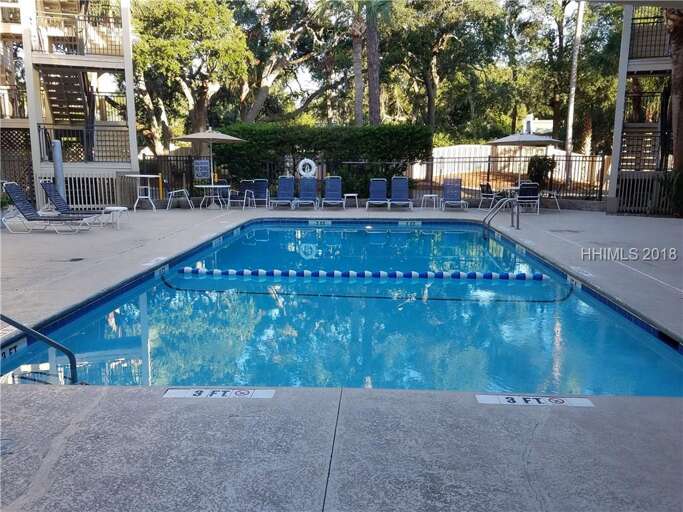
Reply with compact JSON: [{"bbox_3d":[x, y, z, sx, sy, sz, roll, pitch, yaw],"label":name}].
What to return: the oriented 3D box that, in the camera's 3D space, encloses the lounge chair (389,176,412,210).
[{"bbox_3d":[1.882,-1.995,16.317,0.730,1.000,1.350,1,11,4],"label":"lounge chair"}]

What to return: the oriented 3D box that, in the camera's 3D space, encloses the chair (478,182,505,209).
[{"bbox_3d":[4.636,-1.881,15.800,0.640,0.840,0.600,-4,12,-20],"label":"chair"}]

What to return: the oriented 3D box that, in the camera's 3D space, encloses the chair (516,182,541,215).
[{"bbox_3d":[5.240,-1.618,14.350,0.600,0.870,0.640,1,11,8],"label":"chair"}]

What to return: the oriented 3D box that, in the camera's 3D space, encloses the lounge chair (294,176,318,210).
[{"bbox_3d":[-1.077,-1.990,16.250,0.690,0.960,1.450,0,11,2],"label":"lounge chair"}]

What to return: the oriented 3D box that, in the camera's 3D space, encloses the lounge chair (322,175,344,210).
[{"bbox_3d":[-0.253,-1.995,16.250,0.690,0.960,1.450,0,11,0],"label":"lounge chair"}]

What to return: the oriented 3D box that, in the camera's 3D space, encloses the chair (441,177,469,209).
[{"bbox_3d":[3.552,-1.946,16.198,0.730,0.940,1.300,1,11,4],"label":"chair"}]

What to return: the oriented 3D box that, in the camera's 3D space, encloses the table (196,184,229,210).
[{"bbox_3d":[-4.200,-1.888,16.629,1.110,0.710,1.110,1,11,4],"label":"table"}]

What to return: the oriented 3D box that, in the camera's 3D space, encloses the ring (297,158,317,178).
[{"bbox_3d":[-1.127,-2.923,17.000,0.600,0.600,0.100,1,11,4],"label":"ring"}]

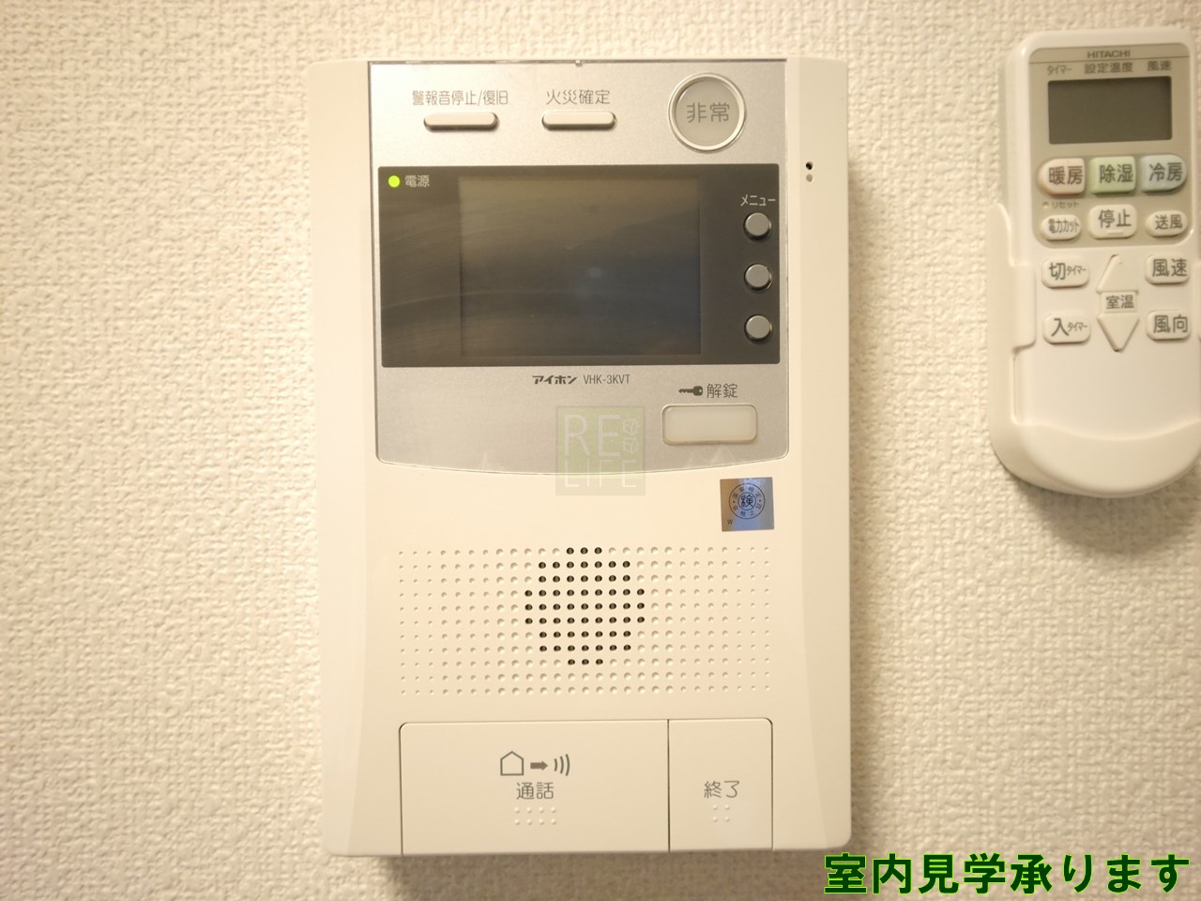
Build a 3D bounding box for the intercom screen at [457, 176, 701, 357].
[{"bbox_3d":[-0.006,-0.052,0.277,0.068,0.050,0.002,-1,2,-1],"label":"intercom screen"}]

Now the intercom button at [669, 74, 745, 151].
[{"bbox_3d":[0.030,-0.095,0.274,0.021,0.021,0.004,-1,2,-1],"label":"intercom button"}]

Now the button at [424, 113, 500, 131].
[{"bbox_3d":[-0.039,-0.092,0.272,0.021,0.004,0.003,-1,2,-1],"label":"button"}]

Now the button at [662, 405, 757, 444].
[{"bbox_3d":[0.031,-0.008,0.276,0.026,0.011,0.003,-1,2,-1],"label":"button"}]

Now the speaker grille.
[{"bbox_3d":[-0.004,0.049,0.280,0.106,0.042,0.002,-1,2,-1],"label":"speaker grille"}]

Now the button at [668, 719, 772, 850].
[{"bbox_3d":[0.035,0.097,0.283,0.030,0.036,0.005,-1,2,-1],"label":"button"}]

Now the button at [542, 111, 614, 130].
[{"bbox_3d":[-0.006,-0.092,0.272,0.021,0.004,0.003,-1,2,-1],"label":"button"}]

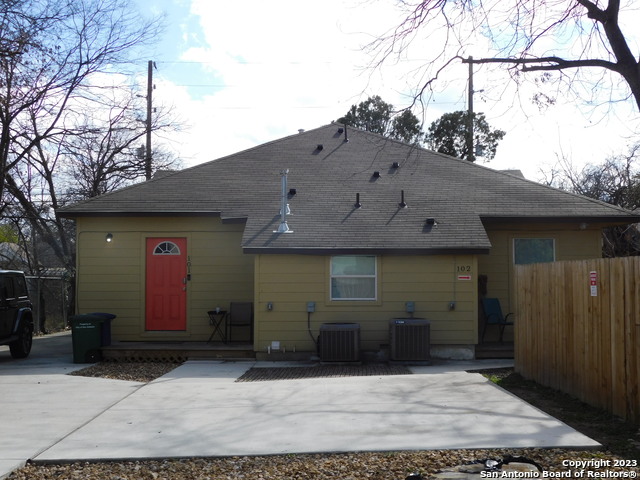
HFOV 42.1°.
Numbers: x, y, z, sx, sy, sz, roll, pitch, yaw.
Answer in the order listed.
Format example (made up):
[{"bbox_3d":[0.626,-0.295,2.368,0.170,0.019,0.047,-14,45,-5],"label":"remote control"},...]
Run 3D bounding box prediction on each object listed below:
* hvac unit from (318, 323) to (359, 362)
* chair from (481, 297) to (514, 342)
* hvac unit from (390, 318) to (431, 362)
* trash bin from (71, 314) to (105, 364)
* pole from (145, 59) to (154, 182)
[{"bbox_3d":[0.372,1.879,15.338,0.720,0.680,0.720,0,-3,0],"label":"hvac unit"},{"bbox_3d":[3.810,1.704,17.439,0.650,0.920,0.580,-2,-3,38],"label":"chair"},{"bbox_3d":[1.660,1.827,15.341,0.700,0.745,0.700,0,-3,0],"label":"hvac unit"},{"bbox_3d":[-4.420,1.878,15.929,0.670,0.930,0.580,1,-3,-11],"label":"trash bin"},{"bbox_3d":[-7.400,-2.238,36.147,0.300,11.100,0.300,0,-3,0],"label":"pole"}]

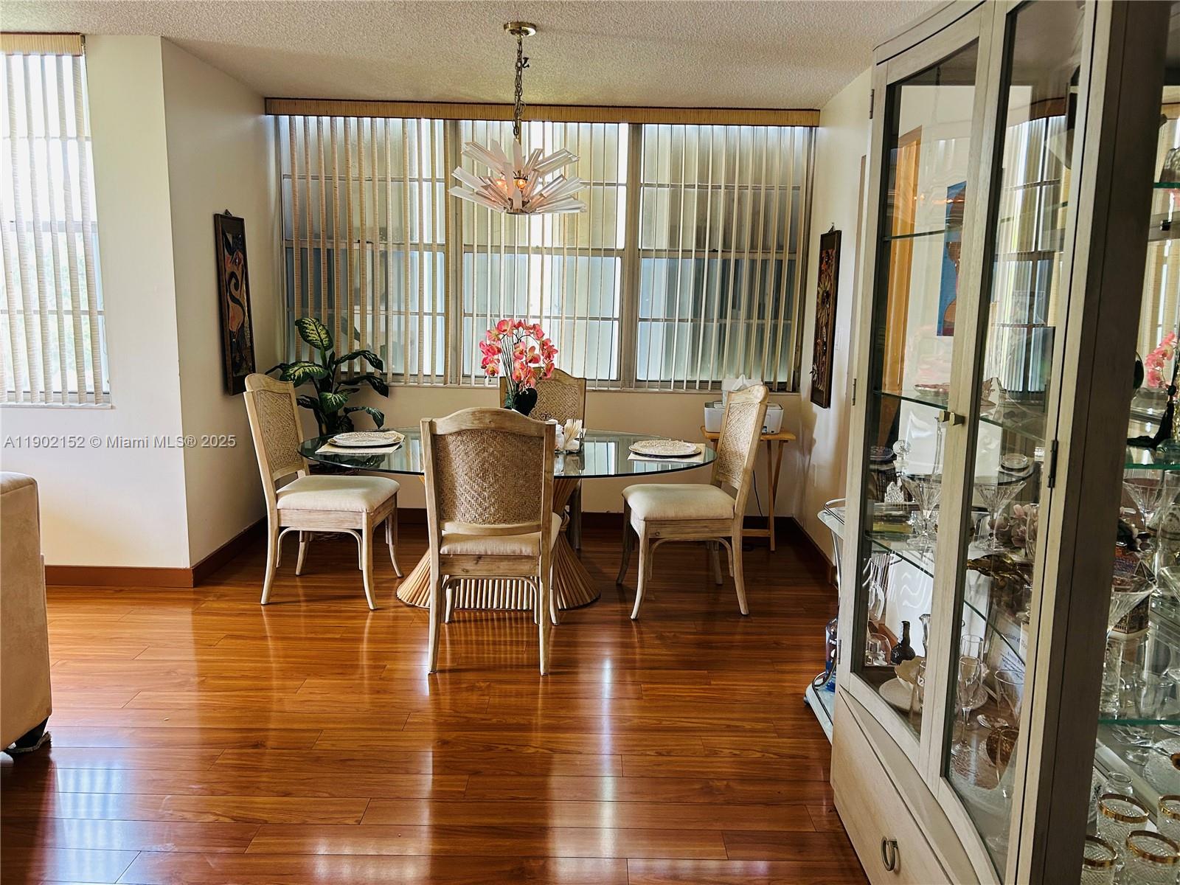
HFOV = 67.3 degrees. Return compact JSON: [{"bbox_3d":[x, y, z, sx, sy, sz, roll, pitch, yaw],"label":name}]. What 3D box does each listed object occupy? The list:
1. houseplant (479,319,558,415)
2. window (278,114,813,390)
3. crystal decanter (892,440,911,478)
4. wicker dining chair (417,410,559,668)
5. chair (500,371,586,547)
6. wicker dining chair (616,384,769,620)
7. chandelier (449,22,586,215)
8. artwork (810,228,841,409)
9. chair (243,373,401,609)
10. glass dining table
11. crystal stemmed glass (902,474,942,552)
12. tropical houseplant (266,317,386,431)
[{"bbox_3d":[-0.308,-0.240,3.820,0.330,0.570,0.280,1,9,0],"label":"houseplant"},{"bbox_3d":[-0.266,-1.075,5.176,3.050,1.530,0.120,1,9,0],"label":"window"},{"bbox_3d":[0.895,0.132,2.567,0.110,0.285,0.110,1,9,0],"label":"crystal decanter"},{"bbox_3d":[-0.377,0.330,3.518,0.518,1.033,0.609,1,9,-1],"label":"wicker dining chair"},{"bbox_3d":[-0.268,0.144,4.669,0.520,1.000,0.600,1,9,0],"label":"chair"},{"bbox_3d":[0.462,0.242,4.172,0.609,1.033,0.518,0,9,-6],"label":"wicker dining chair"},{"bbox_3d":[-0.308,-1.368,3.782,0.581,0.732,0.581,1,9,0],"label":"chandelier"},{"bbox_3d":[1.257,-0.651,4.714,0.030,0.910,0.325,1,9,0],"label":"artwork"},{"bbox_3d":[-1.247,0.206,4.202,0.609,1.033,0.518,1,9,2],"label":"chair"},{"bbox_3d":[-0.380,0.387,4.119,1.913,0.734,1.333,1,9,-1],"label":"glass dining table"},{"bbox_3d":[0.856,0.178,2.238,0.125,0.167,0.125,1,9,0],"label":"crystal stemmed glass"},{"bbox_3d":[-1.454,-0.059,4.984,0.620,1.240,0.580,1,9,0],"label":"tropical houseplant"}]

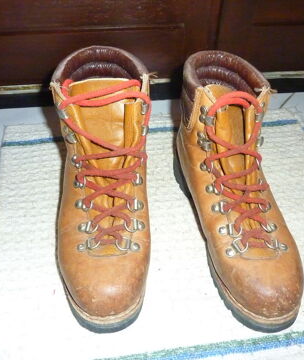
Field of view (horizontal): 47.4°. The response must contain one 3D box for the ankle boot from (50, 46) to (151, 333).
[{"bbox_3d":[-0.055,-0.007,0.402,0.108,0.162,0.300,-1,47,-3],"label":"ankle boot"}]

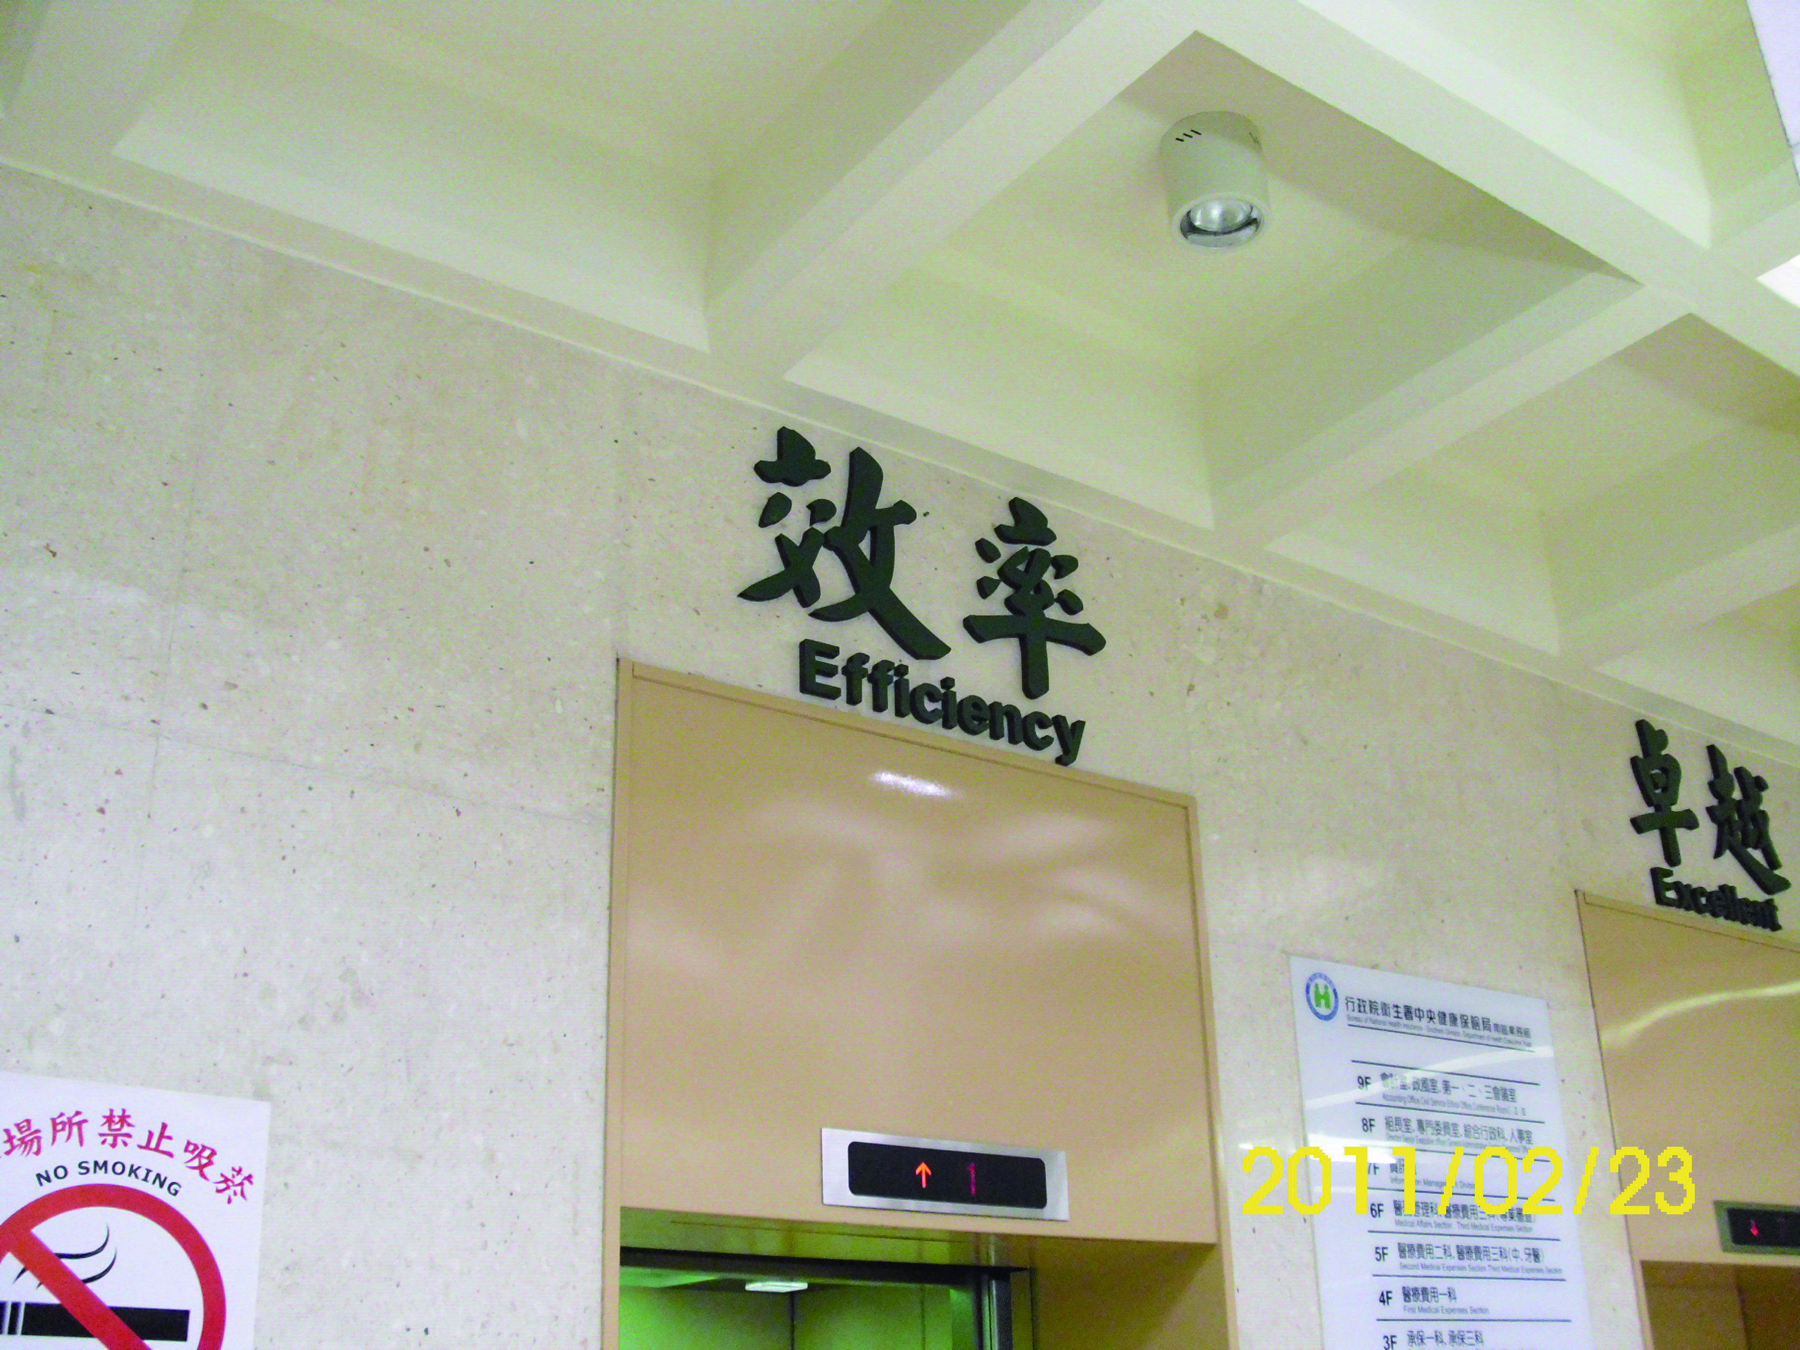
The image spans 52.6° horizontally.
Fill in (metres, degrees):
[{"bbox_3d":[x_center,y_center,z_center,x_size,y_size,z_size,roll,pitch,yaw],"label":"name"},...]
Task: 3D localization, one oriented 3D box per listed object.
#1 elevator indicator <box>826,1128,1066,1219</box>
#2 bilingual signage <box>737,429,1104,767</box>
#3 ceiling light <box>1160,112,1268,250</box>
[{"bbox_3d":[0.073,0.685,2.484,0.415,0.097,0.012,14,-27,-32],"label":"elevator indicator"},{"bbox_3d":[0.051,-0.118,2.811,0.678,0.443,0.024,14,-27,-32],"label":"bilingual signage"},{"bbox_3d":[0.462,-0.718,2.661,0.145,0.141,0.145,-1,-23,0],"label":"ceiling light"}]

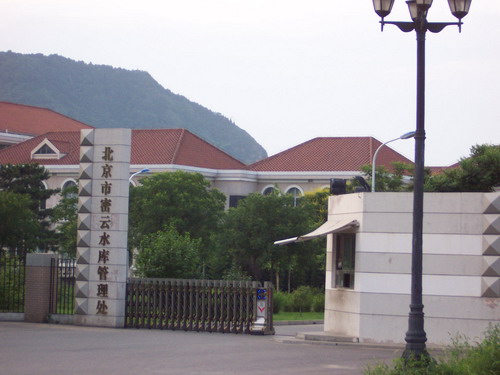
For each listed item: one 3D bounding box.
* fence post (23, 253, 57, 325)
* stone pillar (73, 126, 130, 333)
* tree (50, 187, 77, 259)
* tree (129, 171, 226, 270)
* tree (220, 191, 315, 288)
[{"bbox_3d":[-6.373,3.082,47.819,0.690,2.089,0.660,0,-3,38],"label":"fence post"},{"bbox_3d":[-4.346,1.200,46.414,1.650,5.851,0.440,0,-3,38],"label":"stone pillar"},{"bbox_3d":[-7.213,2.327,66.000,2.300,4.908,2.300,2,-3,0],"label":"tree"},{"bbox_3d":[-3.110,2.052,66.000,4.300,5.542,4.100,2,-3,0],"label":"tree"},{"bbox_3d":[0.752,2.534,67.000,4.000,4.810,3.800,2,-3,0],"label":"tree"}]

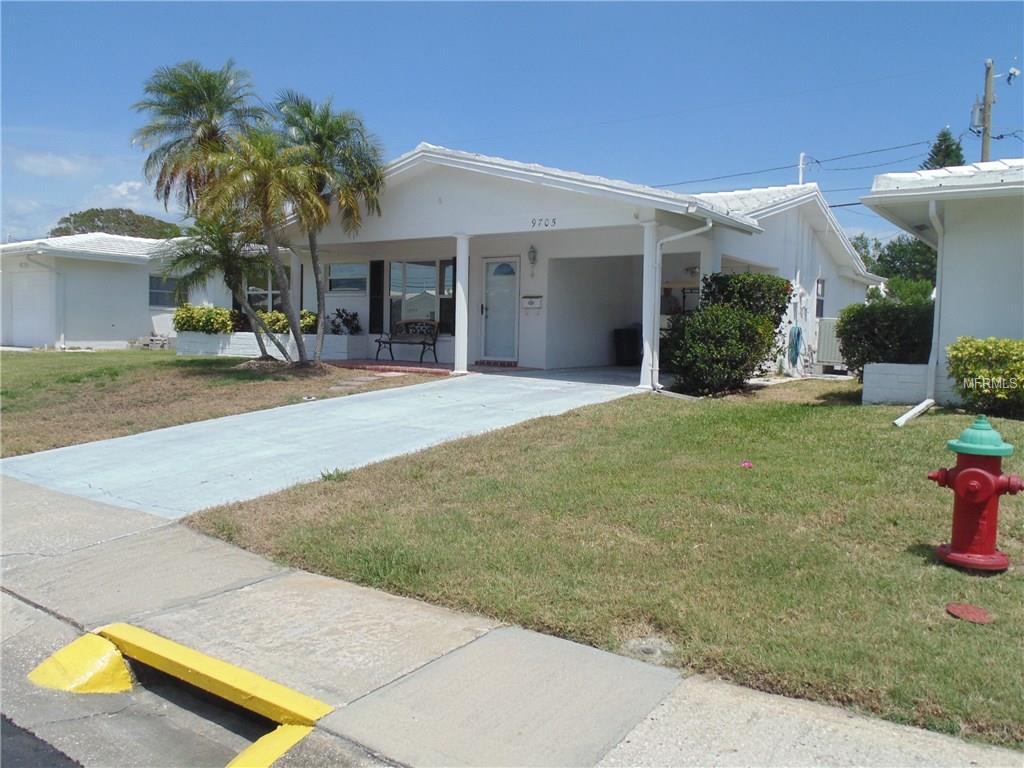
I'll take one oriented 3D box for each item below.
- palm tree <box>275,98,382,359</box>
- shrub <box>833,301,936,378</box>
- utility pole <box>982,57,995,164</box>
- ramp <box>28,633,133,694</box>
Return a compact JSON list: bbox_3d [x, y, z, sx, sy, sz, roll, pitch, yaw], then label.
[{"bbox_3d":[-3.096,-2.611,13.402,1.750,4.367,1.750,0,4,-13],"label":"palm tree"},{"bbox_3d":[5.381,-0.508,11.310,1.450,1.280,1.250,3,4,33],"label":"shrub"},{"bbox_3d":[15.027,-5.440,25.617,0.280,9.700,0.280,3,4,33],"label":"utility pole"},{"bbox_3d":[-1.885,1.241,3.523,0.410,0.140,0.310,4,5,35],"label":"ramp"}]

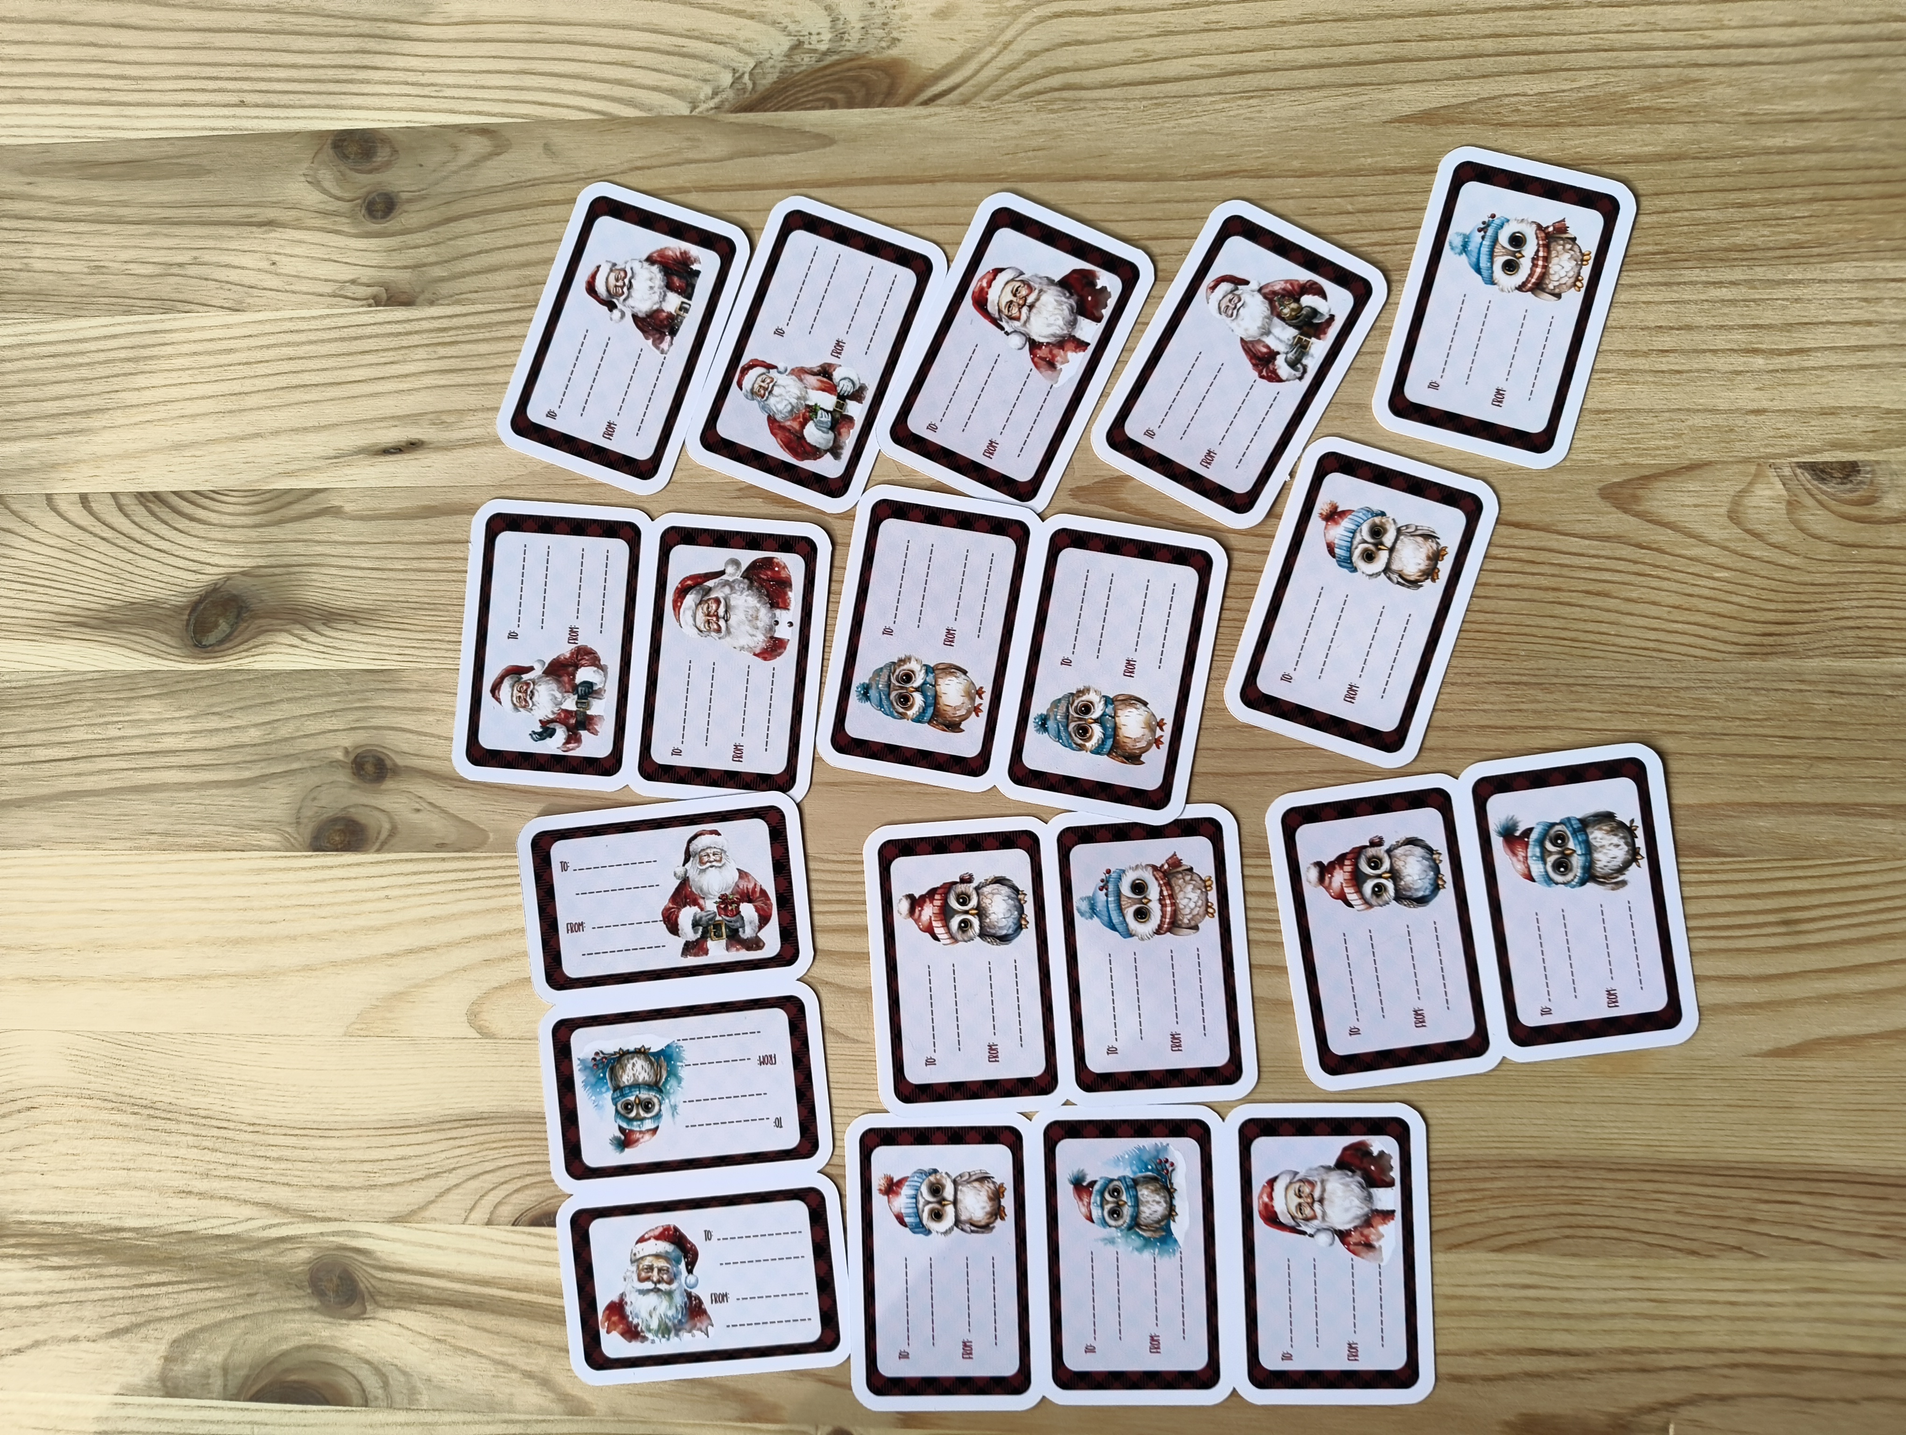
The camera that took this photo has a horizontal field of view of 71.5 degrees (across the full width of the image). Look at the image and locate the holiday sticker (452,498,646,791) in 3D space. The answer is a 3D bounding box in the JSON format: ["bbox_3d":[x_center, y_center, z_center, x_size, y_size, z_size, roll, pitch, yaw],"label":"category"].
[{"bbox_3d":[-0.107,-0.020,0.353,0.050,0.001,0.076,5,89,4],"label":"holiday sticker"}]

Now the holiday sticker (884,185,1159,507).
[{"bbox_3d":[0.016,-0.096,0.350,0.051,0.001,0.077,25,91,4],"label":"holiday sticker"}]

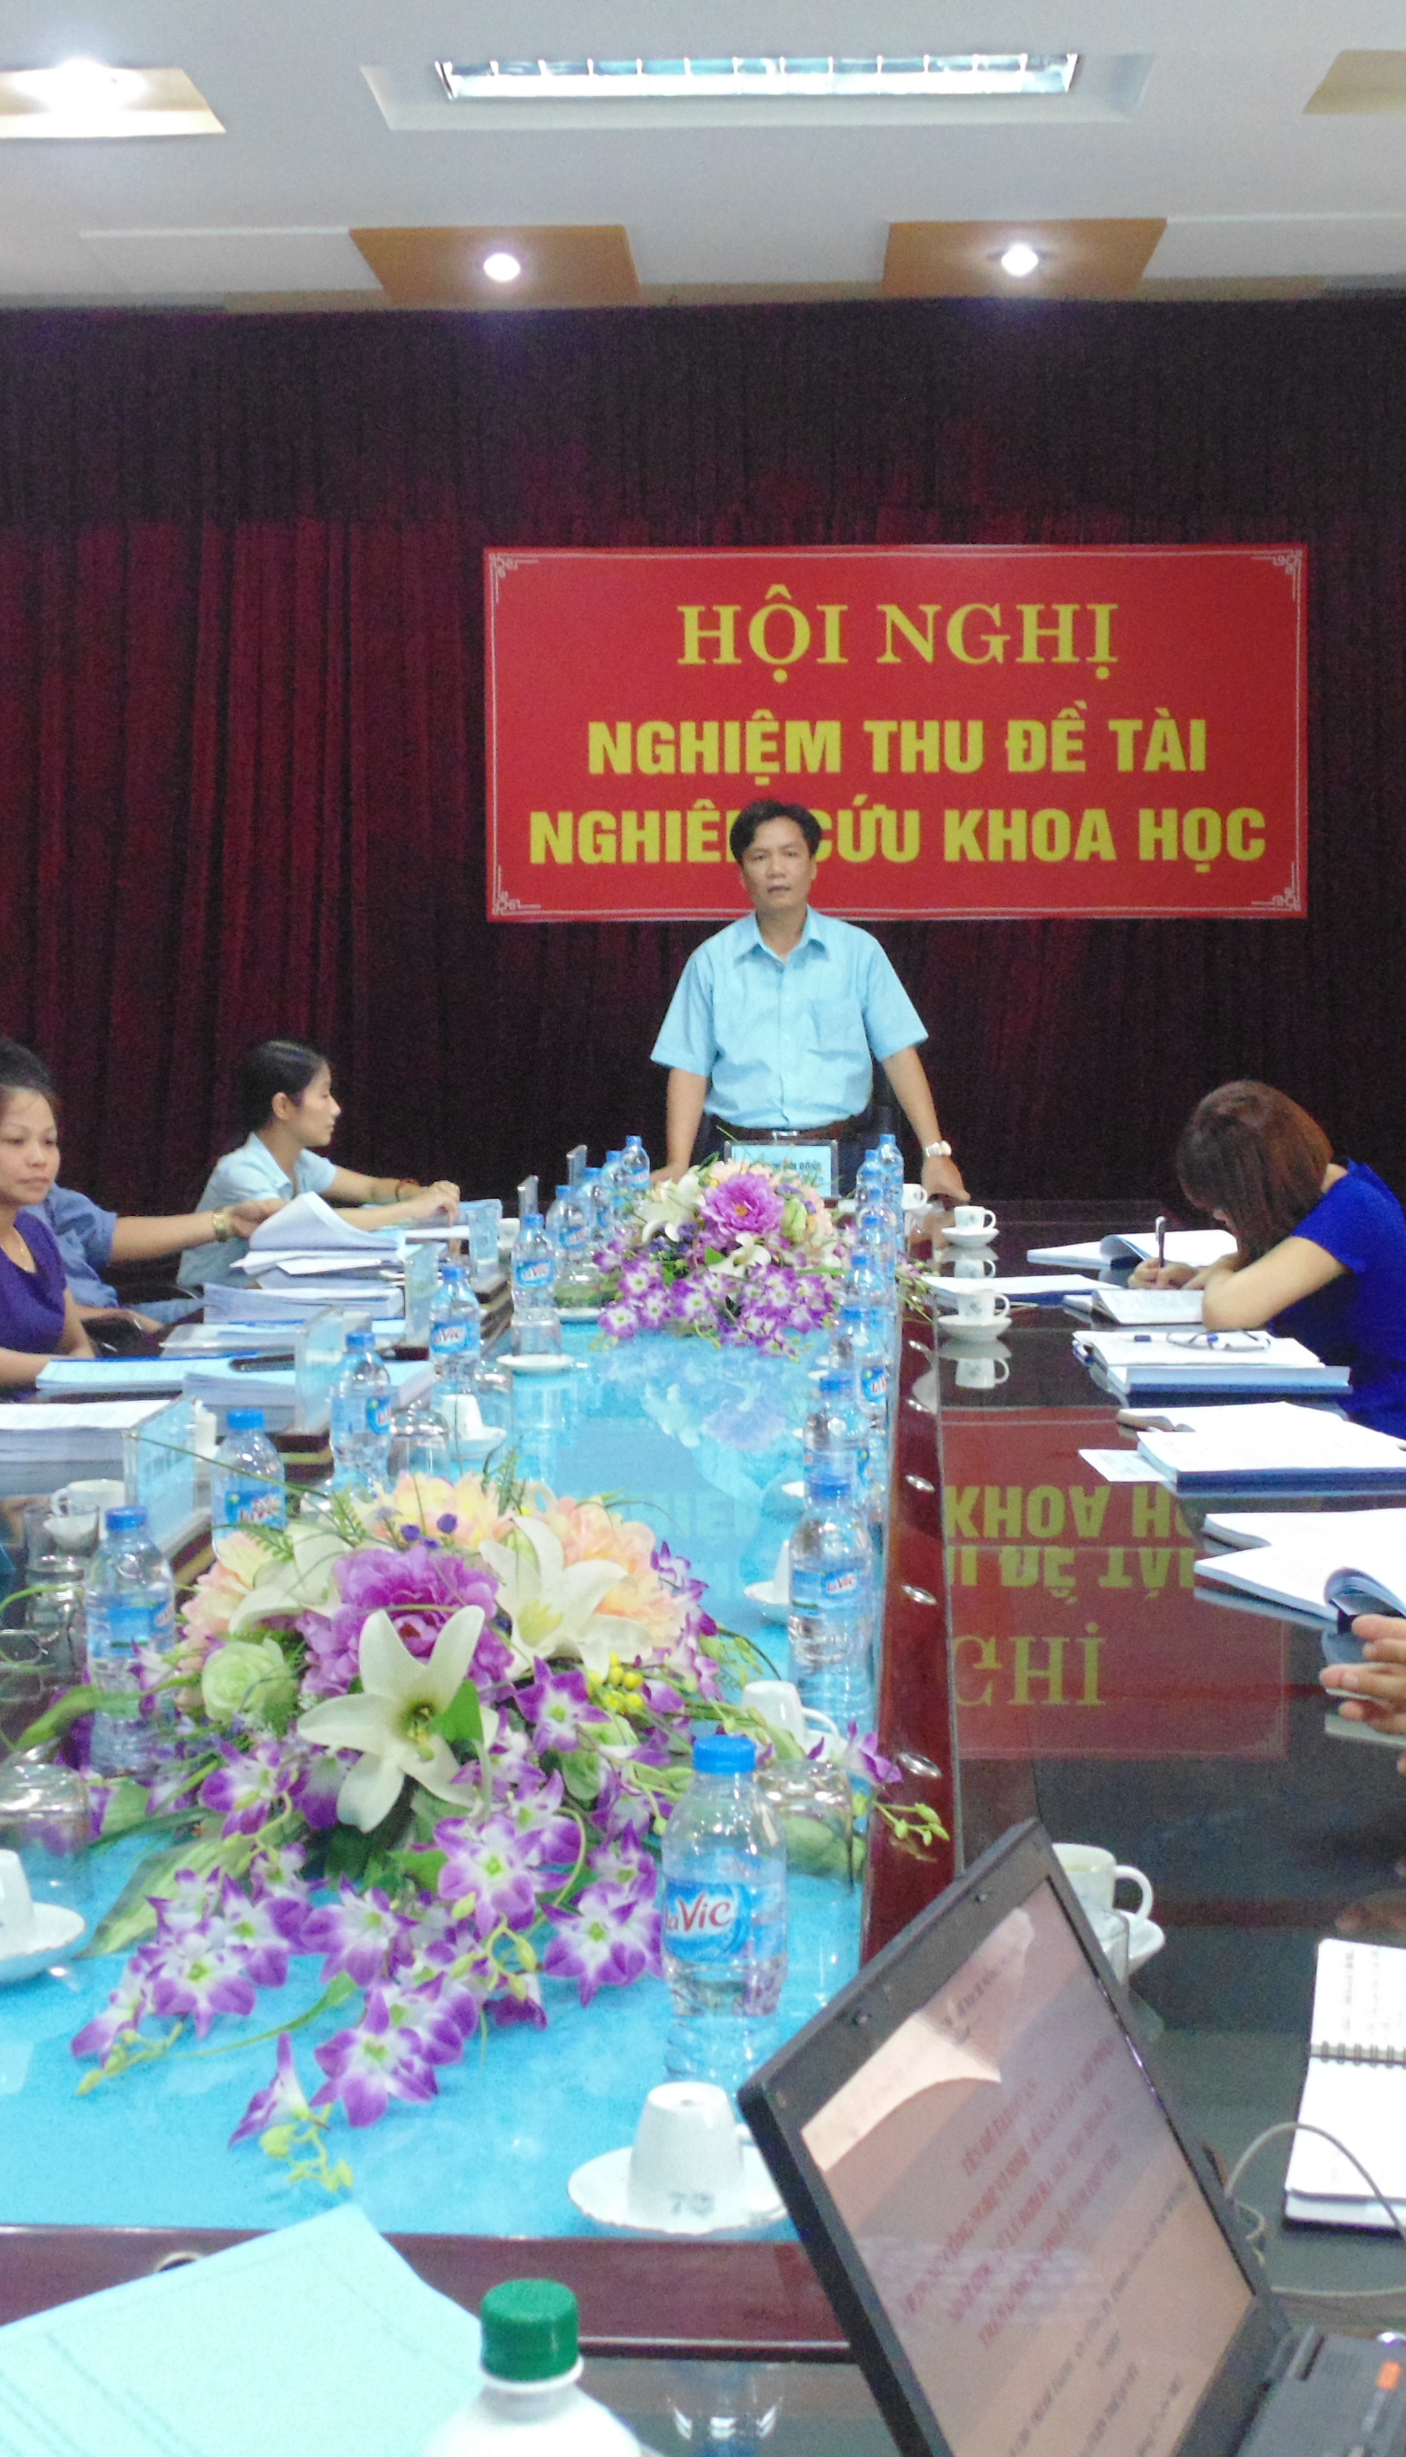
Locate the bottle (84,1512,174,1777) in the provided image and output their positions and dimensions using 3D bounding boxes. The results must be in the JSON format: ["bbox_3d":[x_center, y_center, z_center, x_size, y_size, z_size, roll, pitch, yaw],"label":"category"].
[{"bbox_3d":[-0.427,0.303,2.381,0.067,0.197,0.067,0,5,4],"label":"bottle"}]

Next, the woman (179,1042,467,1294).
[{"bbox_3d":[-0.767,0.187,6.510,0.630,1.130,0.460,1,5,11],"label":"woman"}]

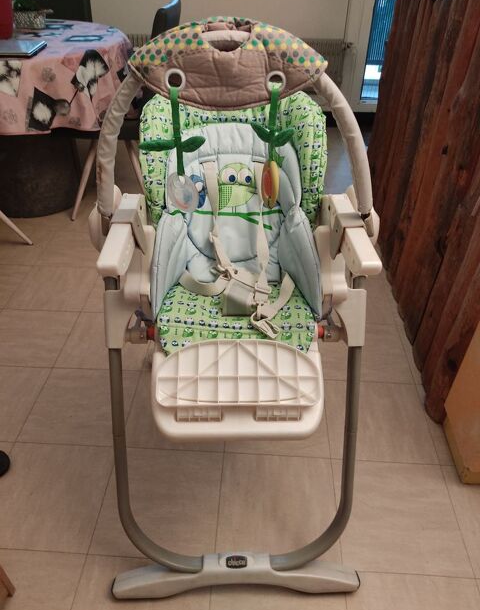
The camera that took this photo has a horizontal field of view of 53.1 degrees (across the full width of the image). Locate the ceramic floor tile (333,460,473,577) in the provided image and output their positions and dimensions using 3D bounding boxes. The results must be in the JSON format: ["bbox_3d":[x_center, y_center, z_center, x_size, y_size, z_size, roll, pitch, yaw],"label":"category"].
[{"bbox_3d":[0.401,0.537,1.237,0.302,0.010,0.302,2,38,2],"label":"ceramic floor tile"}]

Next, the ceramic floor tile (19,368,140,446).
[{"bbox_3d":[-0.489,0.314,1.502,0.302,0.010,0.302,2,38,2],"label":"ceramic floor tile"}]

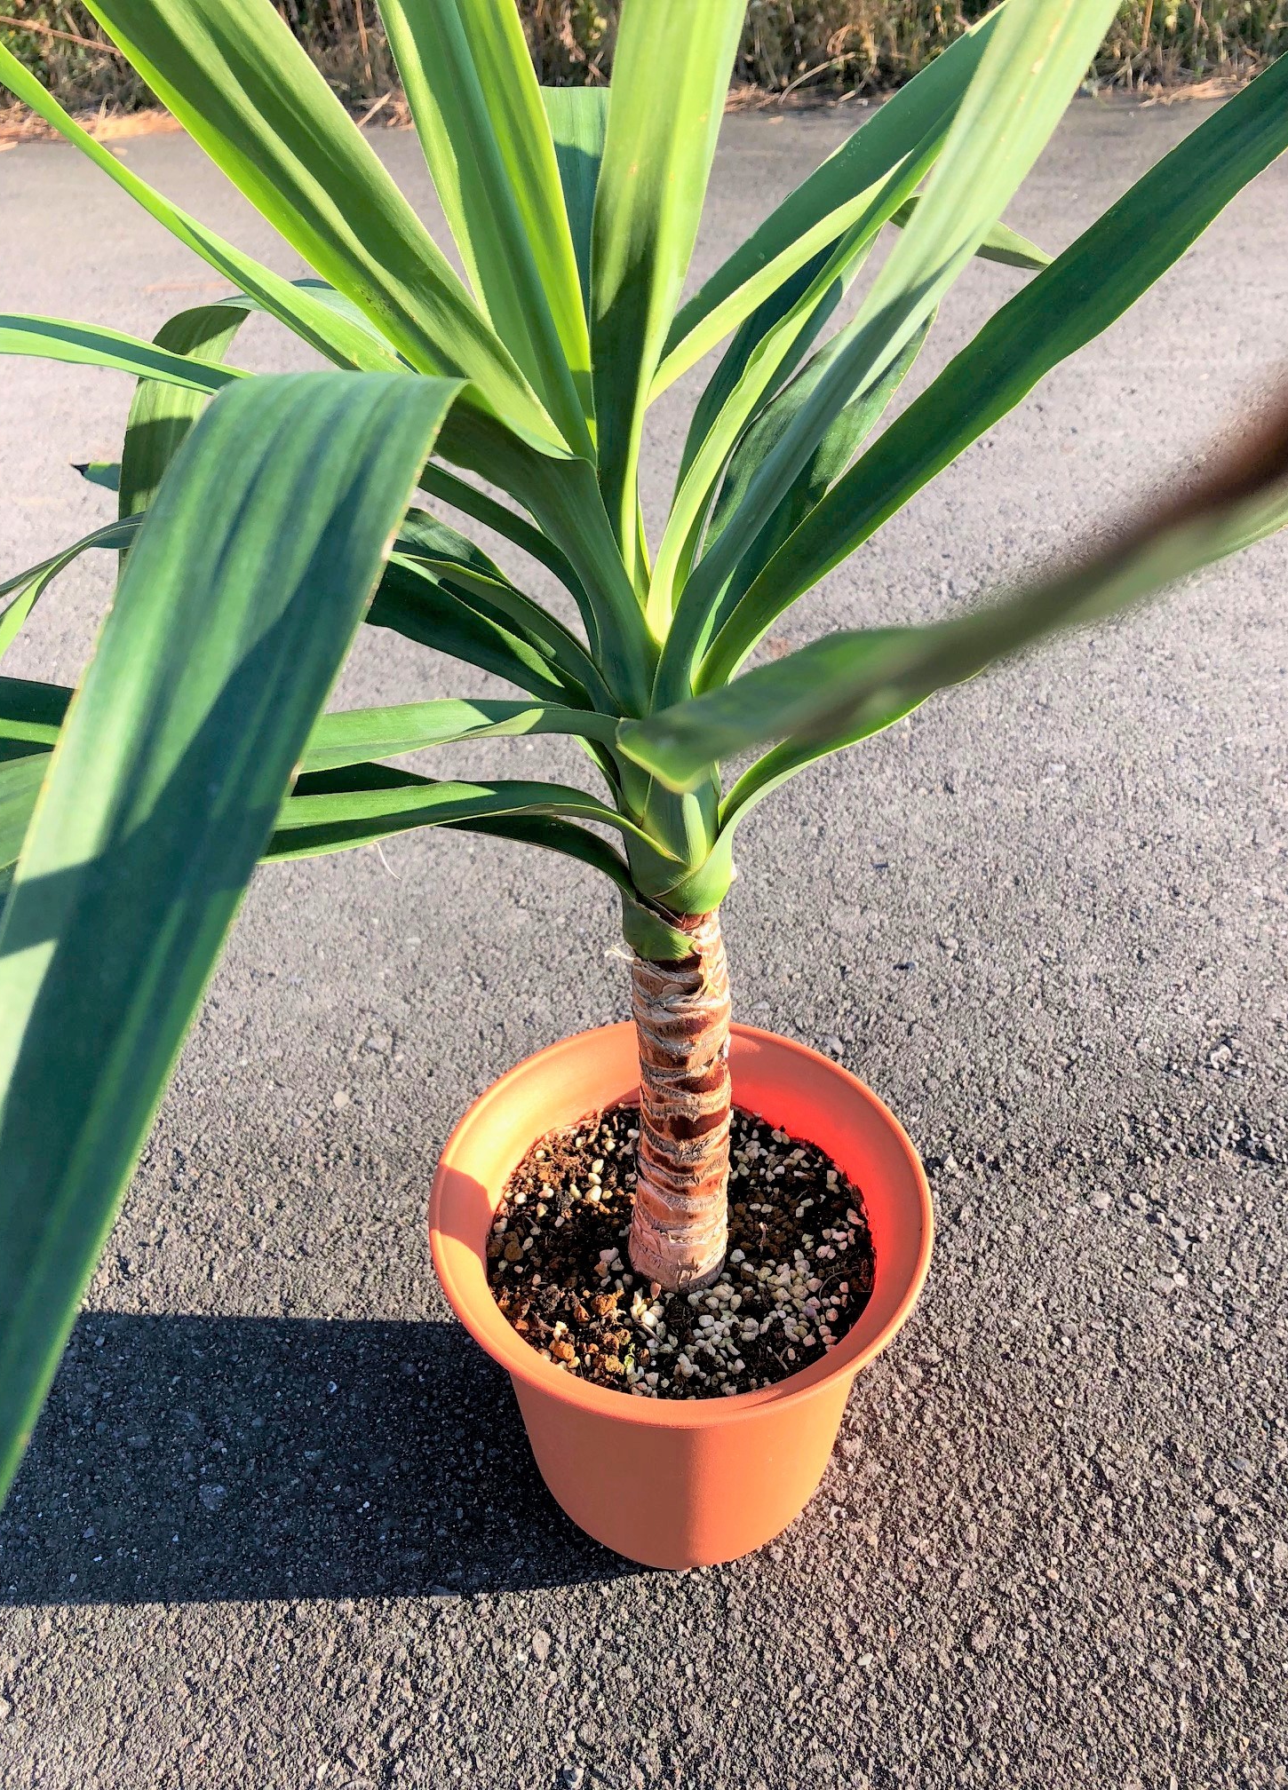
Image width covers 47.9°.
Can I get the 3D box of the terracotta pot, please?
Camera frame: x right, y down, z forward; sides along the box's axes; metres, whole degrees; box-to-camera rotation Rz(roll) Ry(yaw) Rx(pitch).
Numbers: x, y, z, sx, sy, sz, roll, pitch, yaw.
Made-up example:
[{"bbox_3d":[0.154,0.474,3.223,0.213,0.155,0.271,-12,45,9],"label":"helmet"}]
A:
[{"bbox_3d":[0.019,0.219,0.740,0.232,0.208,0.232,-1,40,1],"label":"terracotta pot"}]

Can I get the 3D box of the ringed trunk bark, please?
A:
[{"bbox_3d":[0.015,0.090,0.619,0.043,0.208,0.043,-2,40,0],"label":"ringed trunk bark"}]

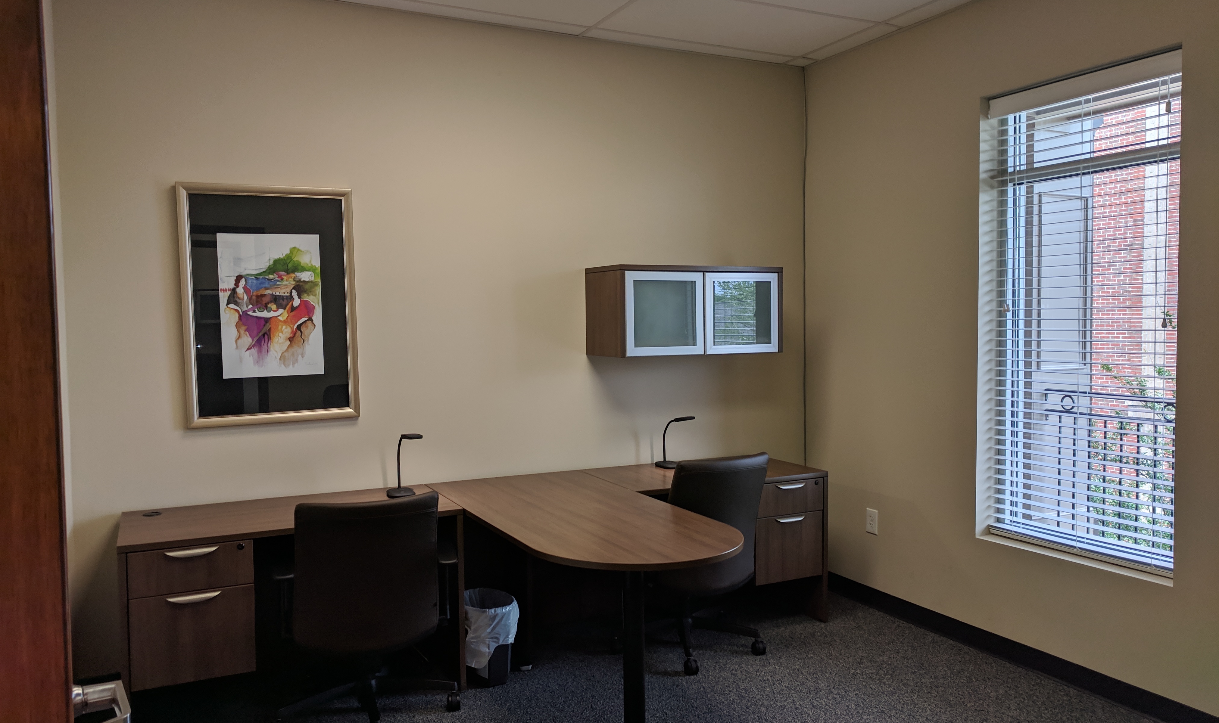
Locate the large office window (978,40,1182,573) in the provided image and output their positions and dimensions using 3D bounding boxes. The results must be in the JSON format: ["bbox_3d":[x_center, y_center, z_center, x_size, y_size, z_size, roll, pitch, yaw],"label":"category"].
[{"bbox_3d":[1.887,-0.173,3.665,0.069,1.906,0.863,-2,3,-27],"label":"large office window"}]

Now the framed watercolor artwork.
[{"bbox_3d":[-1.392,-0.234,3.789,0.680,0.978,0.035,-2,3,-27],"label":"framed watercolor artwork"}]

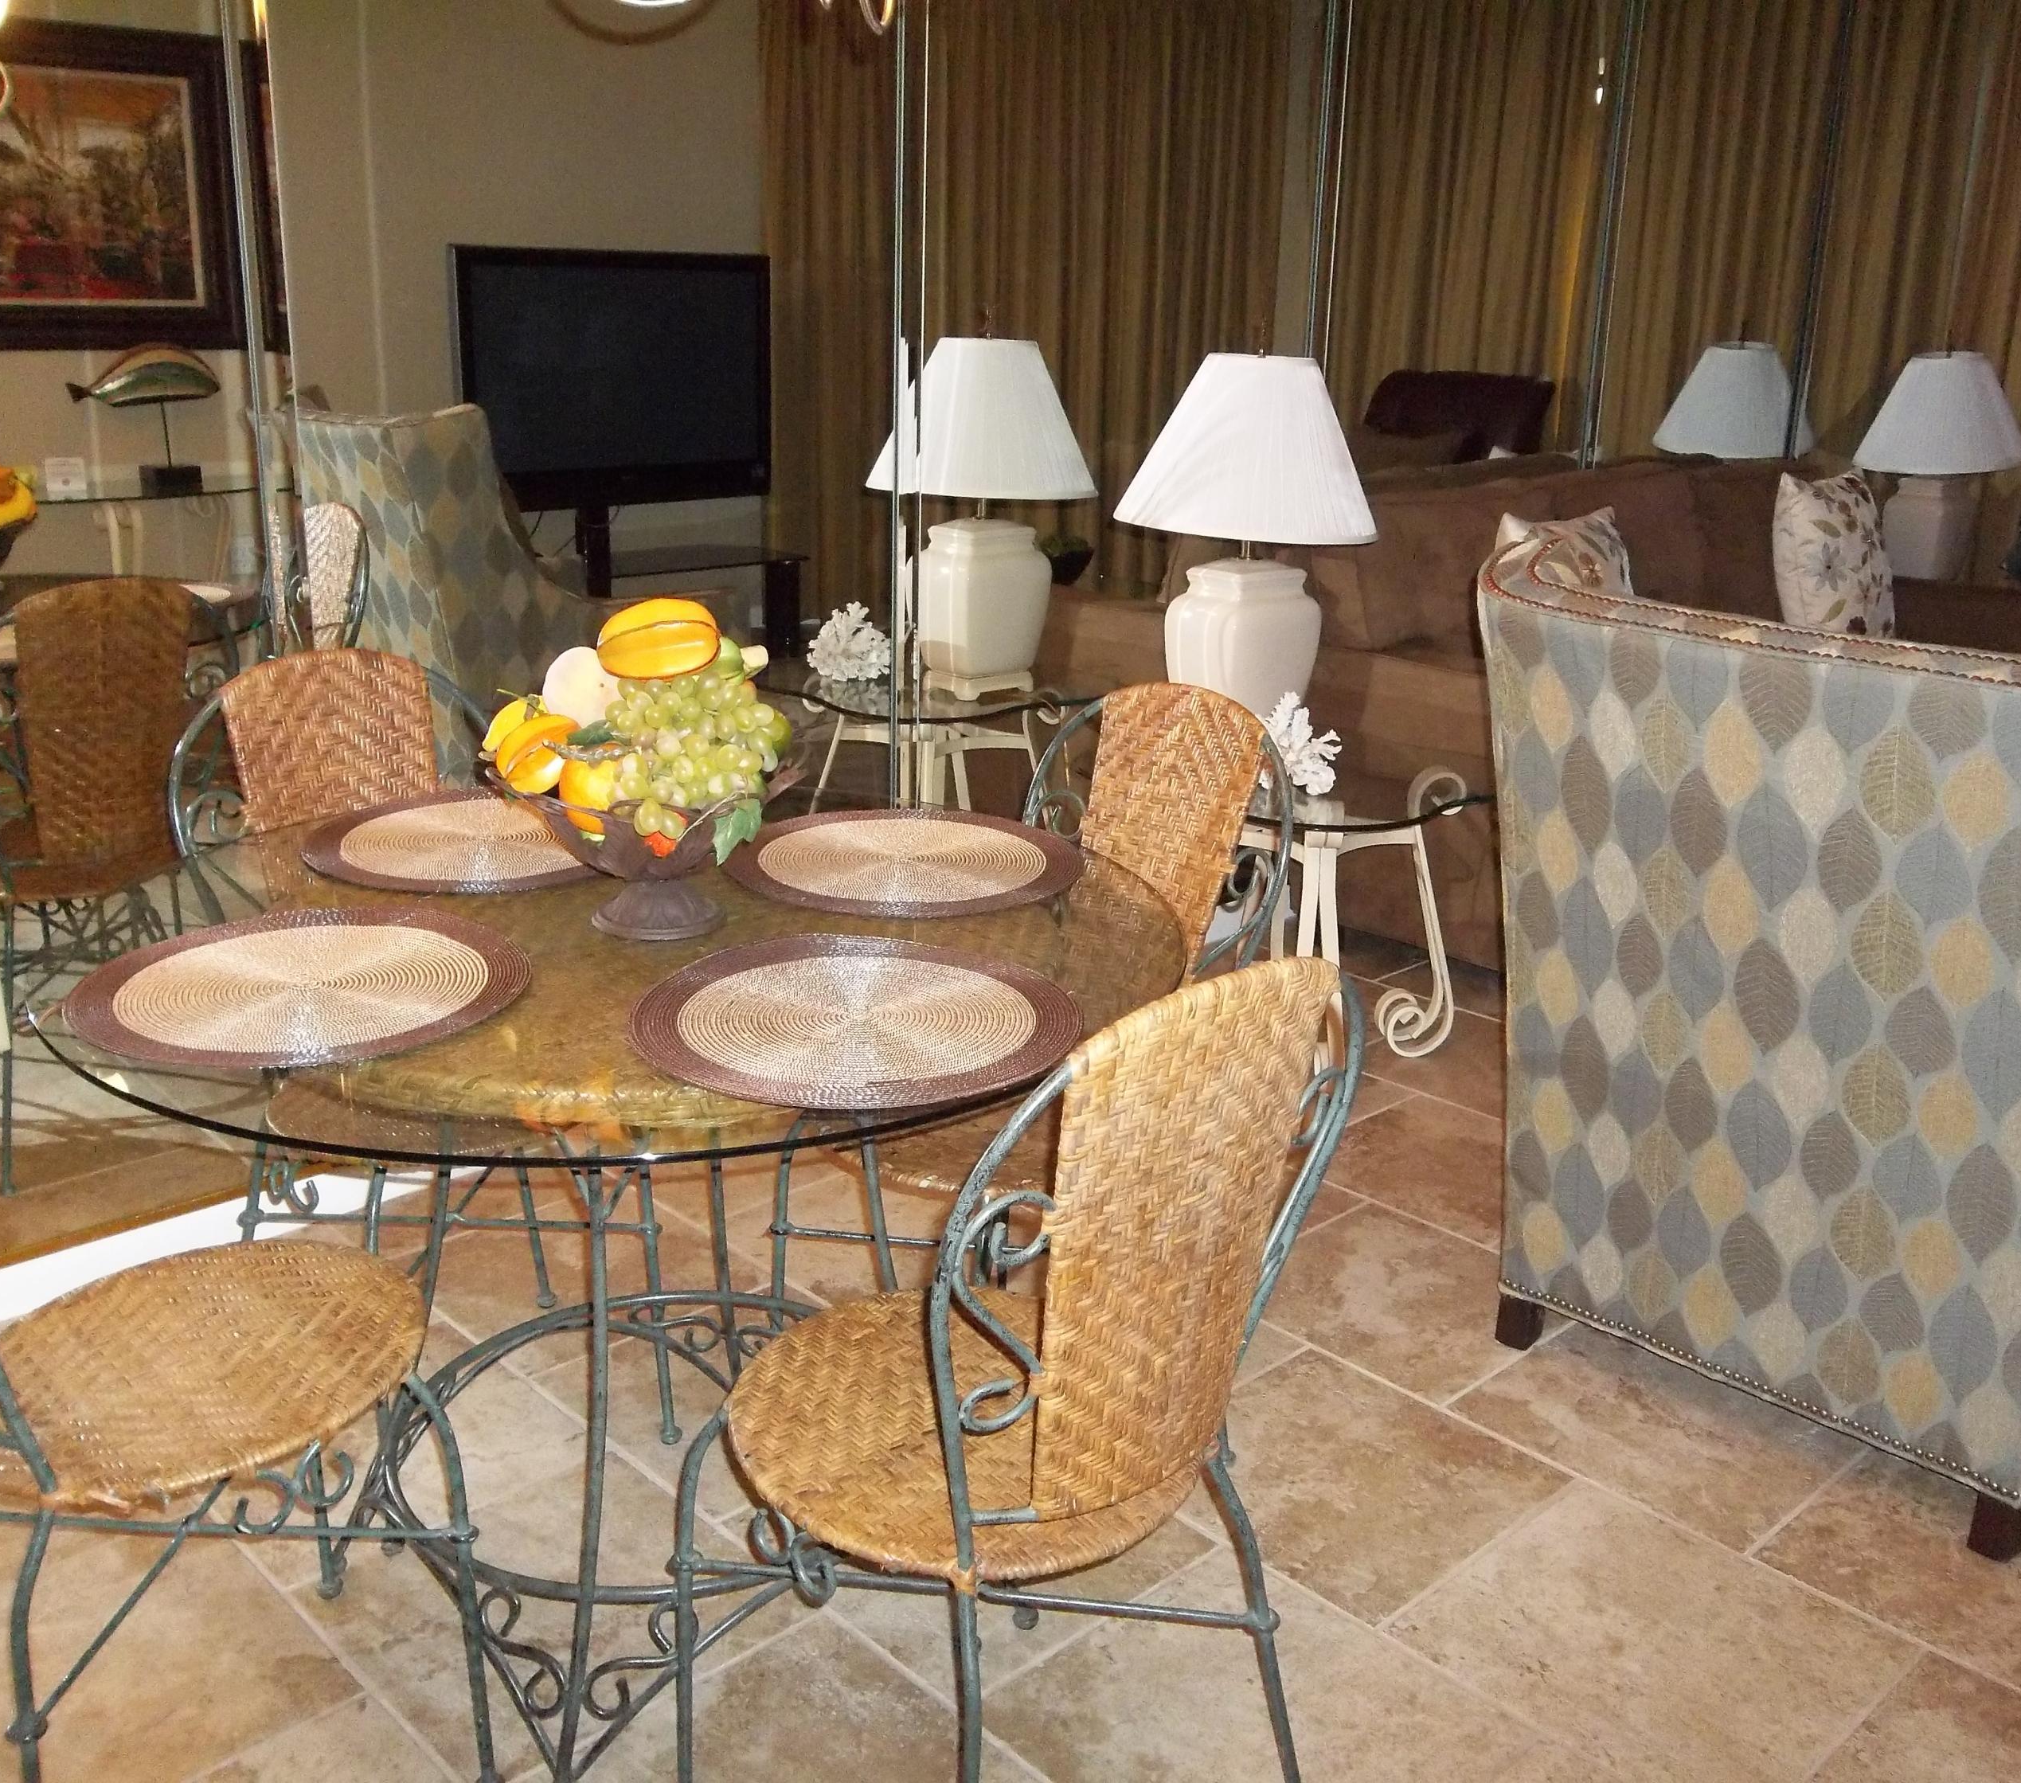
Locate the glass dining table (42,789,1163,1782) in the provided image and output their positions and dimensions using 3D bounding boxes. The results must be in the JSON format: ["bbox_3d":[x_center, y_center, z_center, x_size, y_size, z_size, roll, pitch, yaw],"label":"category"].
[{"bbox_3d":[-0.342,0.394,1.805,0.990,0.773,0.990,-14,23,-42],"label":"glass dining table"}]

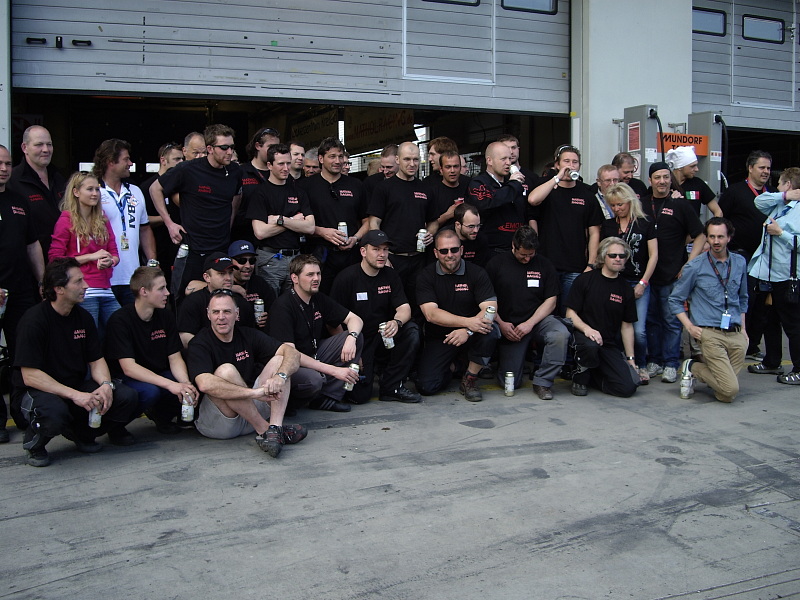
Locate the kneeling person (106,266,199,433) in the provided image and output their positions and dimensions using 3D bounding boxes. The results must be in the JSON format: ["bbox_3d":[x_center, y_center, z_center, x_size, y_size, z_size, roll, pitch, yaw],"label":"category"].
[{"bbox_3d":[-1.510,0.291,5.380,0.680,0.990,0.560,5,7,43],"label":"kneeling person"}]

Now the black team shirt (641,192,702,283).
[{"bbox_3d":[2.141,-0.471,6.950,0.550,0.720,0.320,3,6,25],"label":"black team shirt"}]

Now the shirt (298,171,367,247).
[{"bbox_3d":[-0.492,-0.645,6.400,0.540,0.600,0.320,-2,6,-16],"label":"shirt"}]

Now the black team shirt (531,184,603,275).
[{"bbox_3d":[1.270,-0.553,6.700,0.530,0.680,0.290,0,5,-2],"label":"black team shirt"}]

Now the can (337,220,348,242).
[{"bbox_3d":[-0.400,-0.469,6.170,0.066,0.166,0.066,-8,7,0],"label":"can"}]

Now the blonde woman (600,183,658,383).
[{"bbox_3d":[1.778,-0.128,6.820,0.500,1.600,0.400,2,6,21],"label":"blonde woman"}]

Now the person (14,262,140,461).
[{"bbox_3d":[-1.739,0.298,4.750,0.680,1.020,0.580,4,7,40],"label":"person"}]

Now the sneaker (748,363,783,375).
[{"bbox_3d":[3.038,0.551,7.280,0.295,0.110,0.110,0,5,-2],"label":"sneaker"}]

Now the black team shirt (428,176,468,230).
[{"bbox_3d":[0.399,-0.639,6.800,0.500,0.670,0.290,-1,5,-8],"label":"black team shirt"}]

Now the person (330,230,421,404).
[{"bbox_3d":[-0.180,0.086,6.450,0.640,1.200,0.760,-2,6,-18],"label":"person"}]

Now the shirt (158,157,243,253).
[{"bbox_3d":[-1.264,-0.614,5.650,0.530,0.630,0.310,-4,6,-36],"label":"shirt"}]

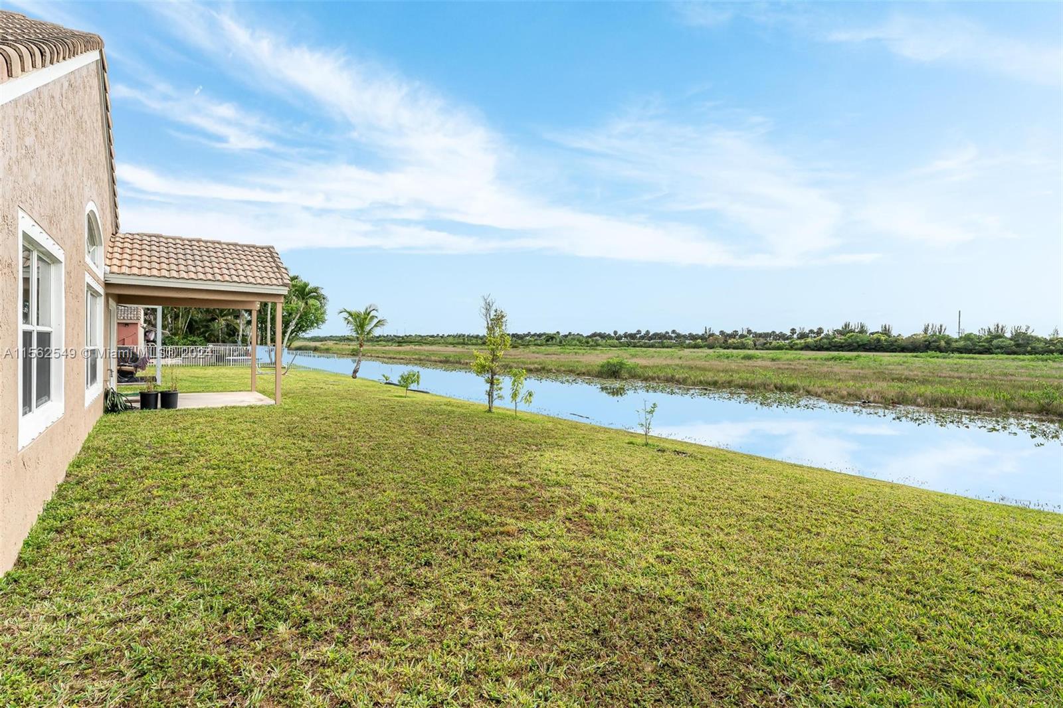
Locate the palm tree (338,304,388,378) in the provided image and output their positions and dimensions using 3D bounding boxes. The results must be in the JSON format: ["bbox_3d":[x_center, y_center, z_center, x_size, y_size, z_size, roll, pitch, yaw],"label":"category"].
[{"bbox_3d":[-8.306,-0.634,23.336,2.336,3.647,2.336,0,1,-38],"label":"palm tree"}]

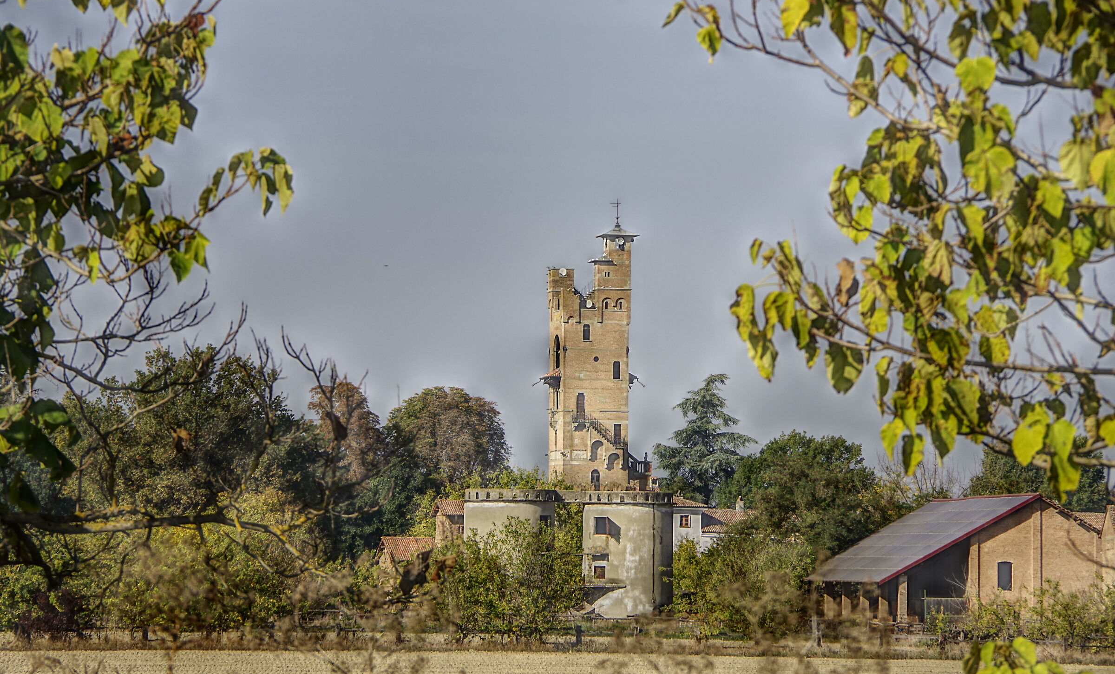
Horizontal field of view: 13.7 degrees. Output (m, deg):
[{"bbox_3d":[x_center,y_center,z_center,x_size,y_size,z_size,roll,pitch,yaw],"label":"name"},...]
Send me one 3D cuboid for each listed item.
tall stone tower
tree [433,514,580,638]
[{"bbox_3d":[3.280,1.769,393.000,7.400,22.800,5.600,1,-3,-17],"label":"tall stone tower"},{"bbox_3d":[-2.685,13.452,258.000,7.800,7.000,6.200,0,-3,0],"label":"tree"}]

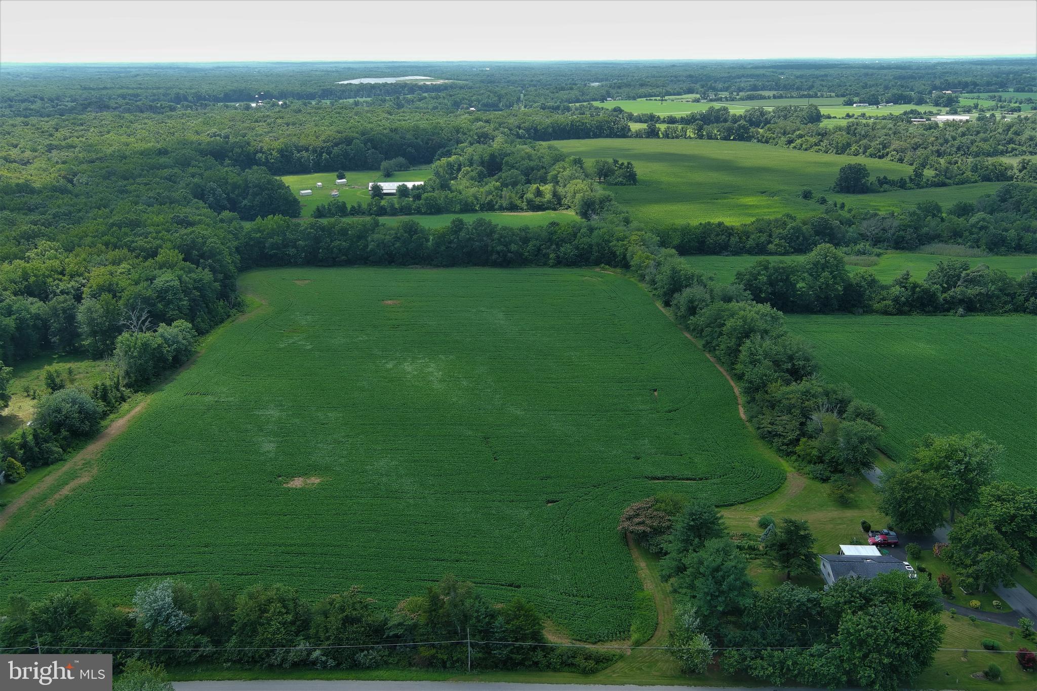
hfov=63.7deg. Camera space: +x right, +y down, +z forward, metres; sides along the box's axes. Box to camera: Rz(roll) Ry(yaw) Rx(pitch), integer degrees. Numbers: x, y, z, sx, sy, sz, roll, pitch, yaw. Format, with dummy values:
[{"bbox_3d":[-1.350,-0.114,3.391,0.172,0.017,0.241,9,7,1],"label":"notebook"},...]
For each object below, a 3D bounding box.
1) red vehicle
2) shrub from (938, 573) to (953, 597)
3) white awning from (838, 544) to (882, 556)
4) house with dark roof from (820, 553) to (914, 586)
[{"bbox_3d":[71.210,37.882,163.152,5.500,1.850,2.000,0,19,2],"label":"red vehicle"},{"bbox_3d":[75.679,42.373,147.577,2.400,3.400,2.400,0,19,2],"label":"shrub"},{"bbox_3d":[63.977,39.657,156.619,6.800,2.600,3.600,0,19,2],"label":"white awning"},{"bbox_3d":[62.271,40.736,150.566,13.390,4.700,8.890,0,19,2],"label":"house with dark roof"}]

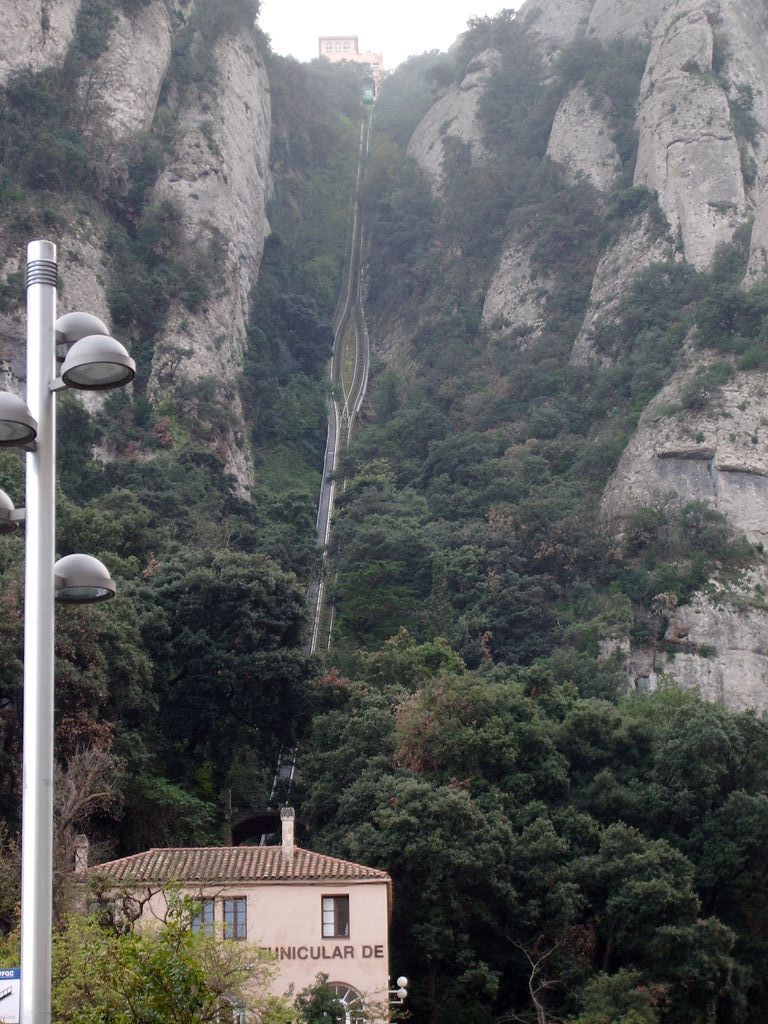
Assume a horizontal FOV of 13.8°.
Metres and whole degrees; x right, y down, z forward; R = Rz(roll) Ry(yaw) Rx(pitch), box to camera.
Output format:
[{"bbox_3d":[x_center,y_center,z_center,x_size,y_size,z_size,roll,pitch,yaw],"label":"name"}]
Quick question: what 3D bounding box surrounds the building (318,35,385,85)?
[{"bbox_3d":[-6.059,-84.799,604.993,12.320,11.870,10.000,-1,-18,1],"label":"building"}]

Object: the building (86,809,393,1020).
[{"bbox_3d":[-4.884,14.336,105.178,10.470,8.610,6.500,-2,-18,2],"label":"building"}]

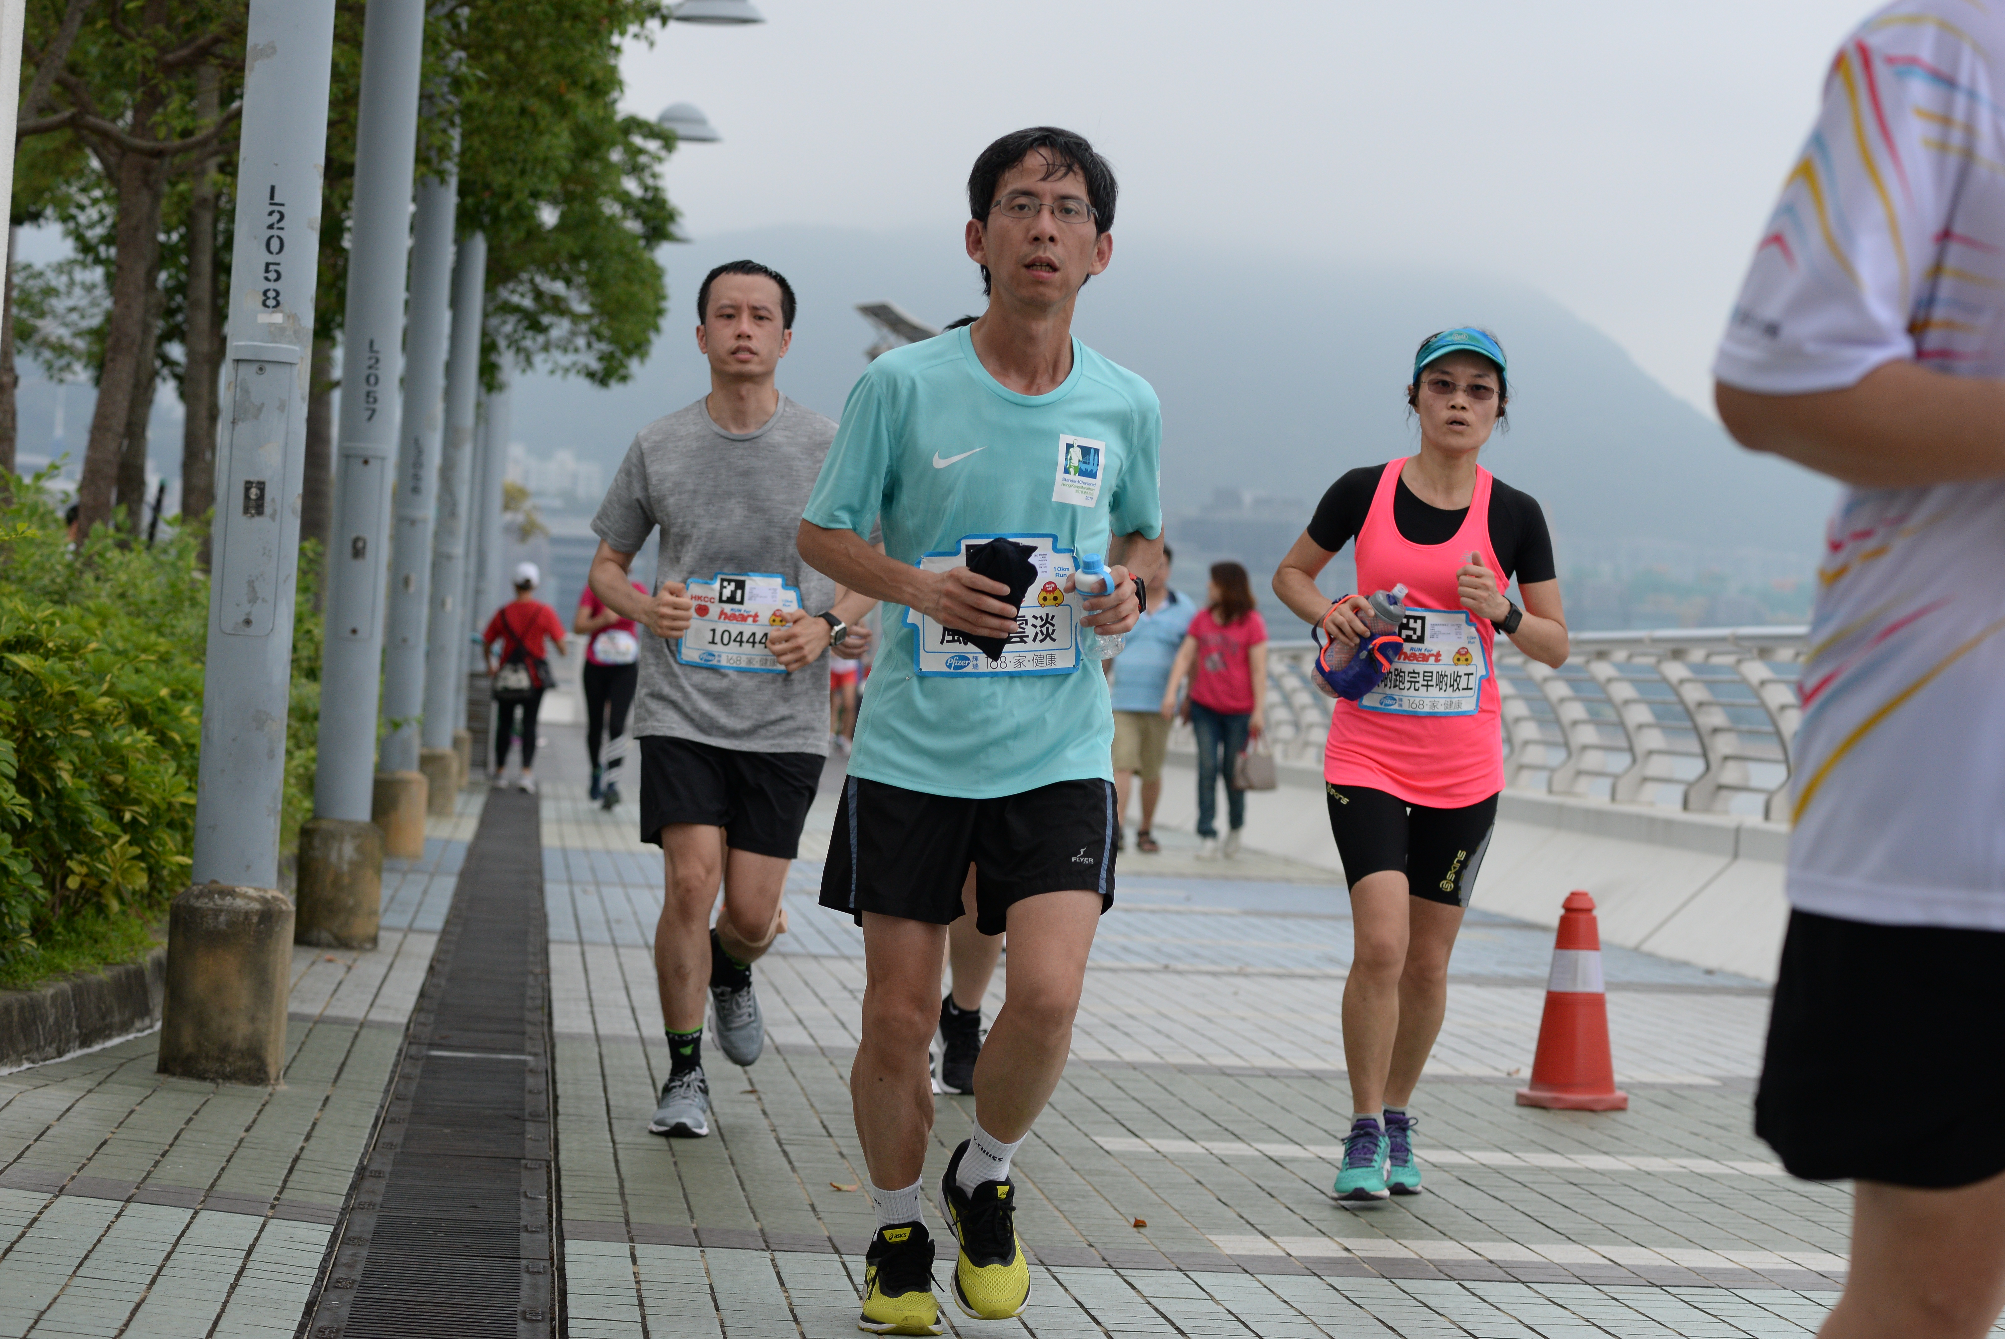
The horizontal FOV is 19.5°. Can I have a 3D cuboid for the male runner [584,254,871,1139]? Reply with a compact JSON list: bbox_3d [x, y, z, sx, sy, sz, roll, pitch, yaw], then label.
[{"bbox_3d":[-0.552,0.061,11.600,0.572,1.747,0.800,3,0,-5],"label":"male runner"}]

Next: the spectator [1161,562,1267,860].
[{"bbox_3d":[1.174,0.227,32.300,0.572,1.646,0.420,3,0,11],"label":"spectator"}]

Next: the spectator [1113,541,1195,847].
[{"bbox_3d":[0.822,0.156,33.000,0.526,1.747,0.450,3,0,-3],"label":"spectator"}]

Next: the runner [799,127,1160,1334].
[{"bbox_3d":[-0.045,0.087,8.350,0.521,1.735,0.650,3,0,-6],"label":"runner"}]

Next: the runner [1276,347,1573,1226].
[{"bbox_3d":[0.761,0.177,10.850,0.555,1.634,0.600,3,0,-2],"label":"runner"}]

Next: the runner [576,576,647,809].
[{"bbox_3d":[-2.373,0.026,35.500,0.485,1.651,0.600,3,0,-5],"label":"runner"}]

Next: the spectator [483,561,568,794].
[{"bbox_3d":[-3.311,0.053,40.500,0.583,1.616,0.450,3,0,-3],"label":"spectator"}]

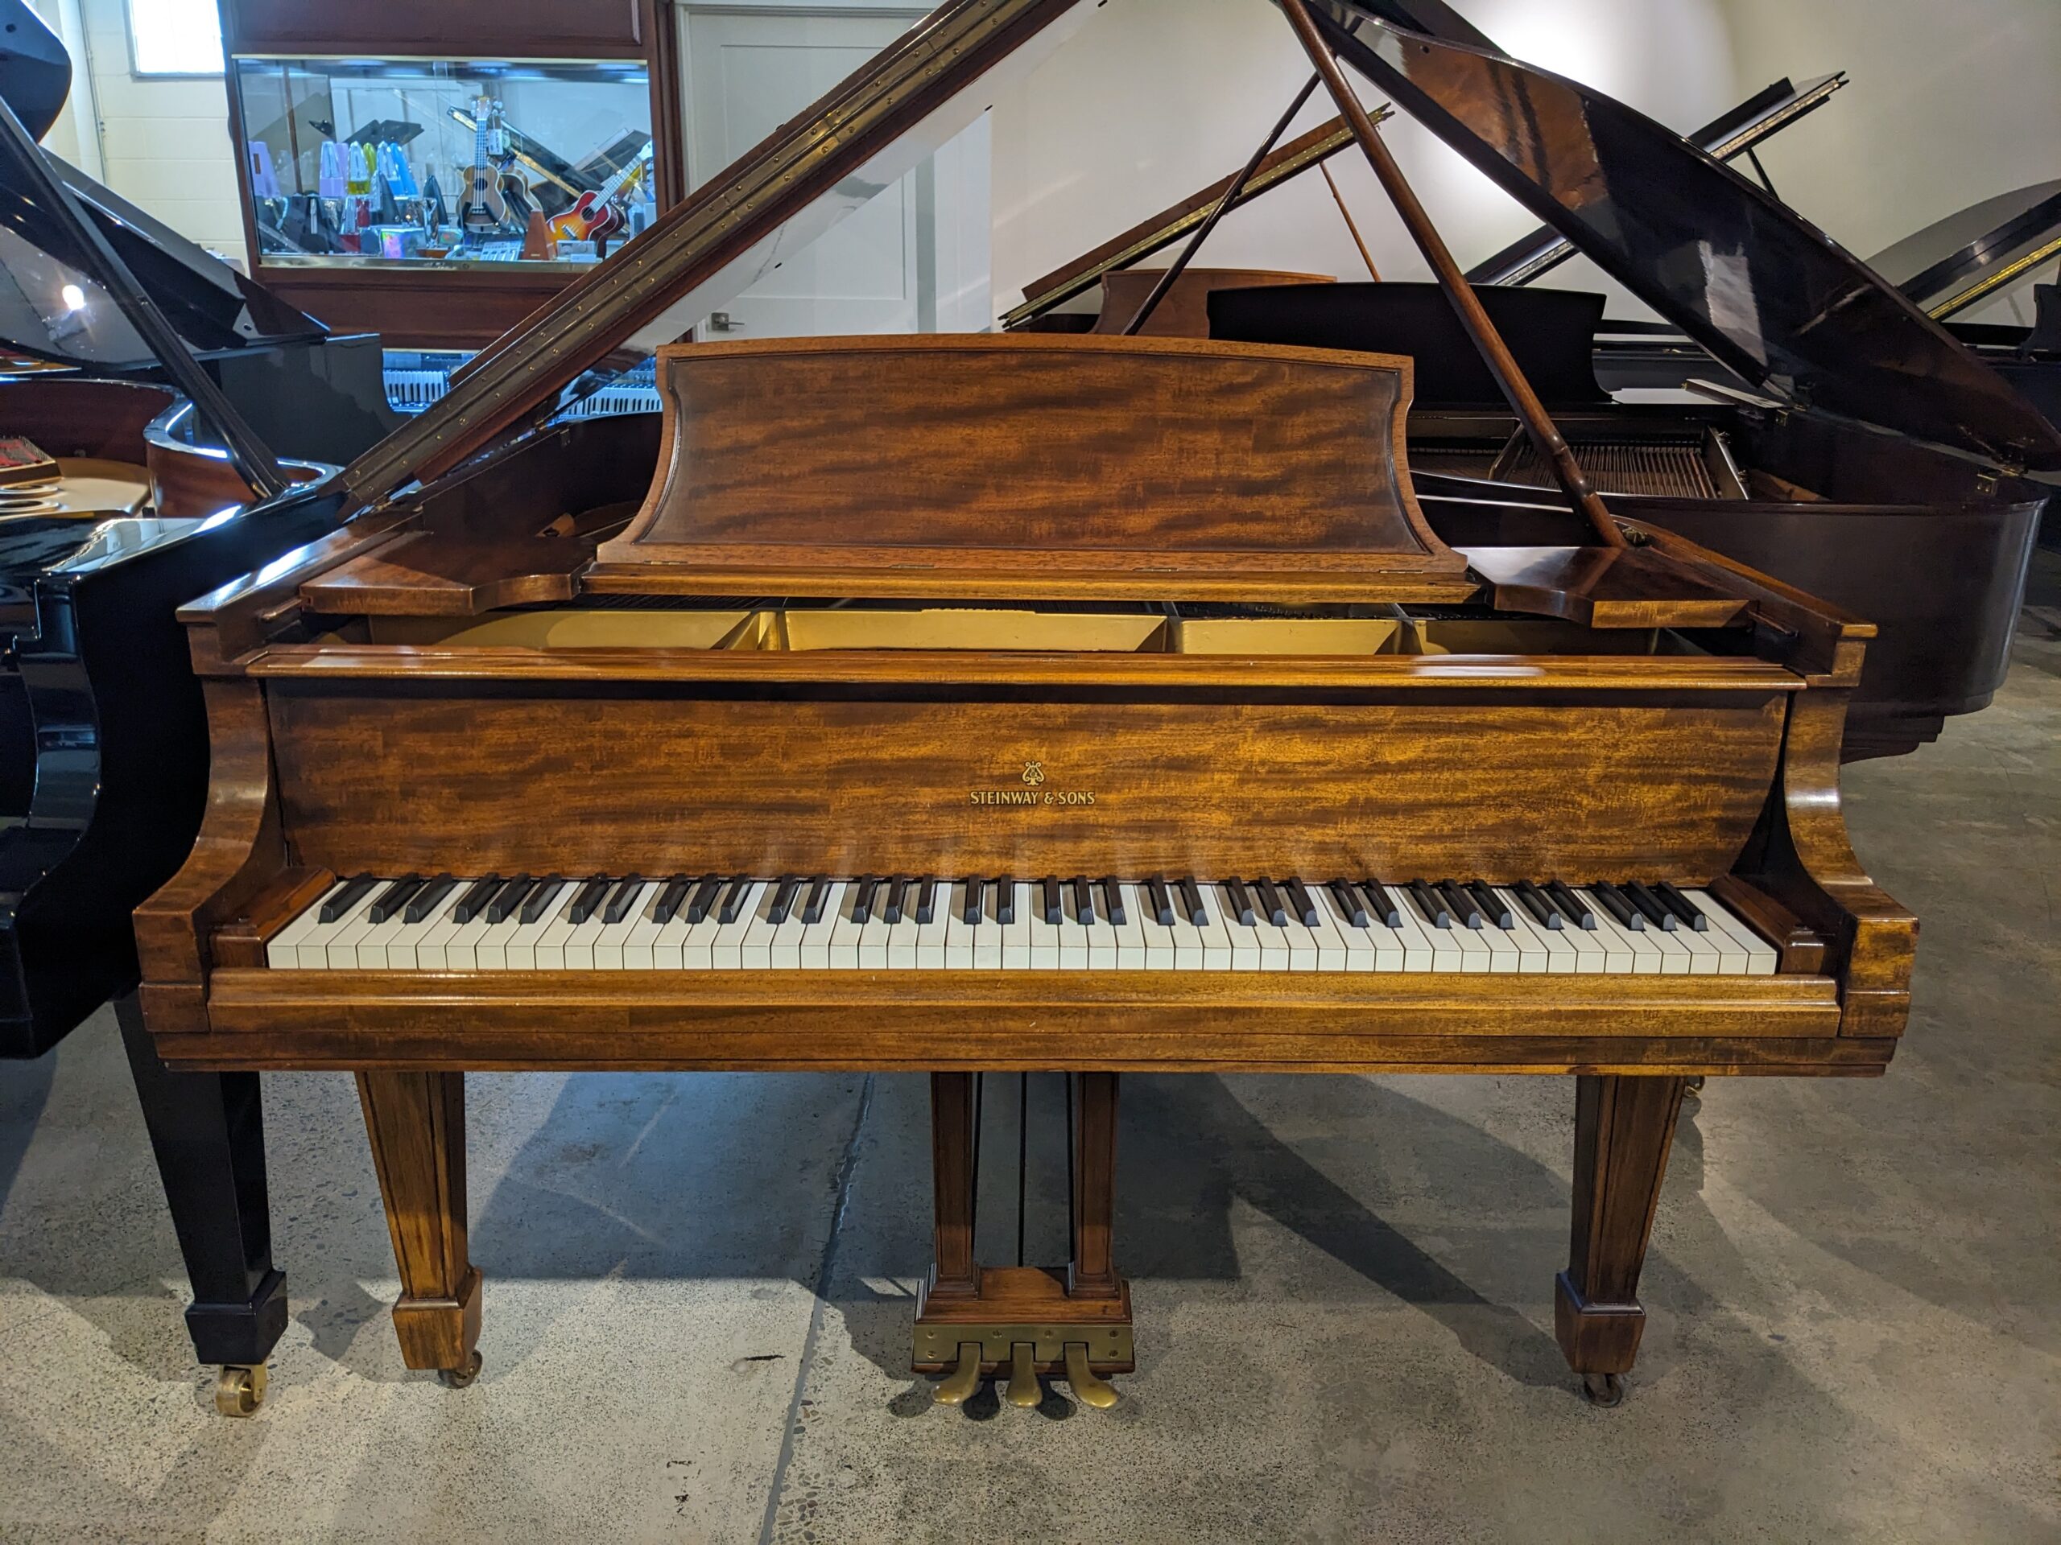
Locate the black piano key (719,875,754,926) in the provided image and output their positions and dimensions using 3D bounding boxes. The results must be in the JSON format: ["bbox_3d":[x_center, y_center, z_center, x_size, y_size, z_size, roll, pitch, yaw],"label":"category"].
[{"bbox_3d":[-0.255,0.108,1.390,0.013,0.013,0.094,0,16,-1],"label":"black piano key"}]

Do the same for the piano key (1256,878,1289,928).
[{"bbox_3d":[0.211,0.112,1.400,0.013,0.013,0.094,0,16,-1],"label":"piano key"}]

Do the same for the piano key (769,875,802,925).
[{"bbox_3d":[-0.214,0.108,1.391,0.013,0.013,0.091,0,16,-1],"label":"piano key"}]

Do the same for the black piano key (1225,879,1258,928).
[{"bbox_3d":[0.184,0.112,1.400,0.013,0.013,0.094,0,16,-1],"label":"black piano key"}]

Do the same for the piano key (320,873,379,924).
[{"bbox_3d":[-0.586,0.106,1.380,0.013,0.013,0.094,0,16,-1],"label":"piano key"}]

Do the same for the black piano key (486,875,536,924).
[{"bbox_3d":[-0.448,0.107,1.385,0.013,0.013,0.094,0,16,-1],"label":"black piano key"}]

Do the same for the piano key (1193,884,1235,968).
[{"bbox_3d":[0.151,0.132,1.384,0.023,0.021,0.149,0,16,-1],"label":"piano key"}]

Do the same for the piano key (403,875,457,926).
[{"bbox_3d":[-0.516,0.106,1.382,0.013,0.013,0.094,0,16,-1],"label":"piano key"}]

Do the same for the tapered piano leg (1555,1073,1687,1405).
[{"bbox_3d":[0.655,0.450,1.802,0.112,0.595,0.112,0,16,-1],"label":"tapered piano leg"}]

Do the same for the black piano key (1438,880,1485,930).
[{"bbox_3d":[0.375,0.113,1.401,0.013,0.013,0.092,0,16,-1],"label":"black piano key"}]

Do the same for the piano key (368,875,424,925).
[{"bbox_3d":[-0.544,0.107,1.381,0.013,0.013,0.094,0,16,-1],"label":"piano key"}]

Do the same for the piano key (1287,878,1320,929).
[{"bbox_3d":[0.237,0.112,1.401,0.013,0.013,0.094,0,16,-1],"label":"piano key"}]

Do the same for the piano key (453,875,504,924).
[{"bbox_3d":[-0.474,0.107,1.383,0.013,0.013,0.094,0,16,-1],"label":"piano key"}]

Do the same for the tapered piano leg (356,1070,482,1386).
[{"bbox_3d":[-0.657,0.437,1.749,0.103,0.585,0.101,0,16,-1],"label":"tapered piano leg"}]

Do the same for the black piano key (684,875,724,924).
[{"bbox_3d":[-0.281,0.108,1.389,0.013,0.013,0.094,0,16,-1],"label":"black piano key"}]

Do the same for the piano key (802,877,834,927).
[{"bbox_3d":[-0.185,0.108,1.393,0.013,0.013,0.091,0,16,-1],"label":"piano key"}]

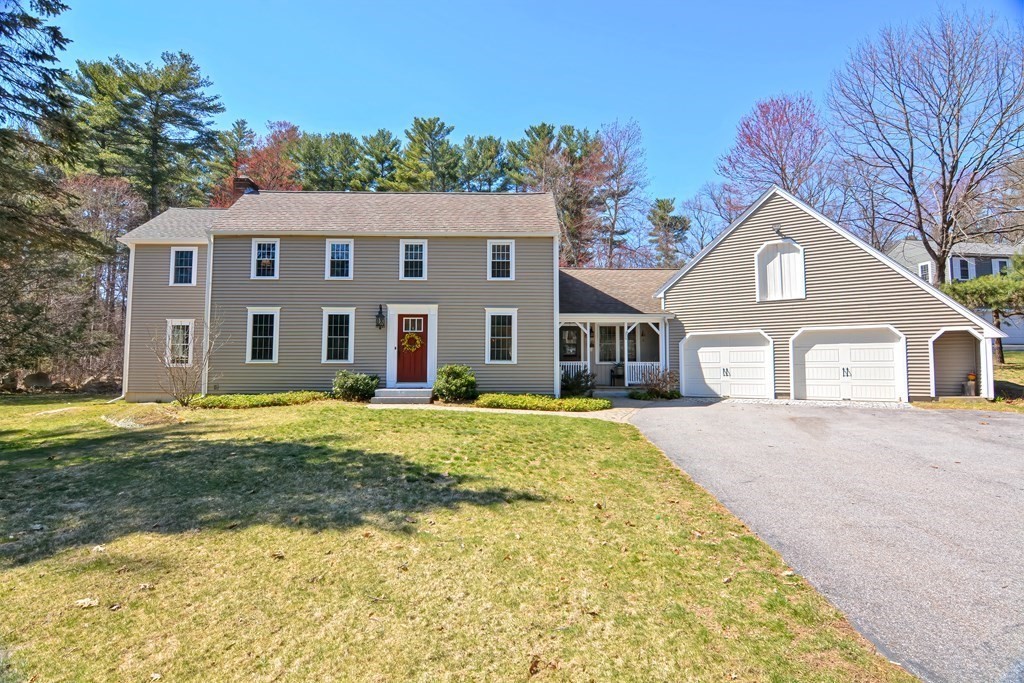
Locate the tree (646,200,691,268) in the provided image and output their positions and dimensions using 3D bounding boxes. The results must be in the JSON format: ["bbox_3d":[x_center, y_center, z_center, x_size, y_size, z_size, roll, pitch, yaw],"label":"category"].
[{"bbox_3d":[14.686,-5.328,42.396,4.500,16.320,4.500,0,-3,0],"label":"tree"}]

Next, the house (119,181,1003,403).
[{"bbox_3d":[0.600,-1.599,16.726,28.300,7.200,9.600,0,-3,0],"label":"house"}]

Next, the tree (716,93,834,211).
[{"bbox_3d":[16.064,-6.991,27.469,7.000,16.650,7.000,0,-3,0],"label":"tree"}]

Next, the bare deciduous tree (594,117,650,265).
[{"bbox_3d":[8.855,-7.775,36.532,5.000,20.900,5.000,0,-3,0],"label":"bare deciduous tree"}]

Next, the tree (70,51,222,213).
[{"bbox_3d":[-23.992,-8.221,29.547,9.300,21.960,9.300,0,-3,0],"label":"tree"}]

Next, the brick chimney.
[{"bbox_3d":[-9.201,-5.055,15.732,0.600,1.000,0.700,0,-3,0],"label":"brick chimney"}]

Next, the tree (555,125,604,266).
[{"bbox_3d":[5.608,-7.738,37.532,5.000,20.950,5.000,0,-3,0],"label":"tree"}]

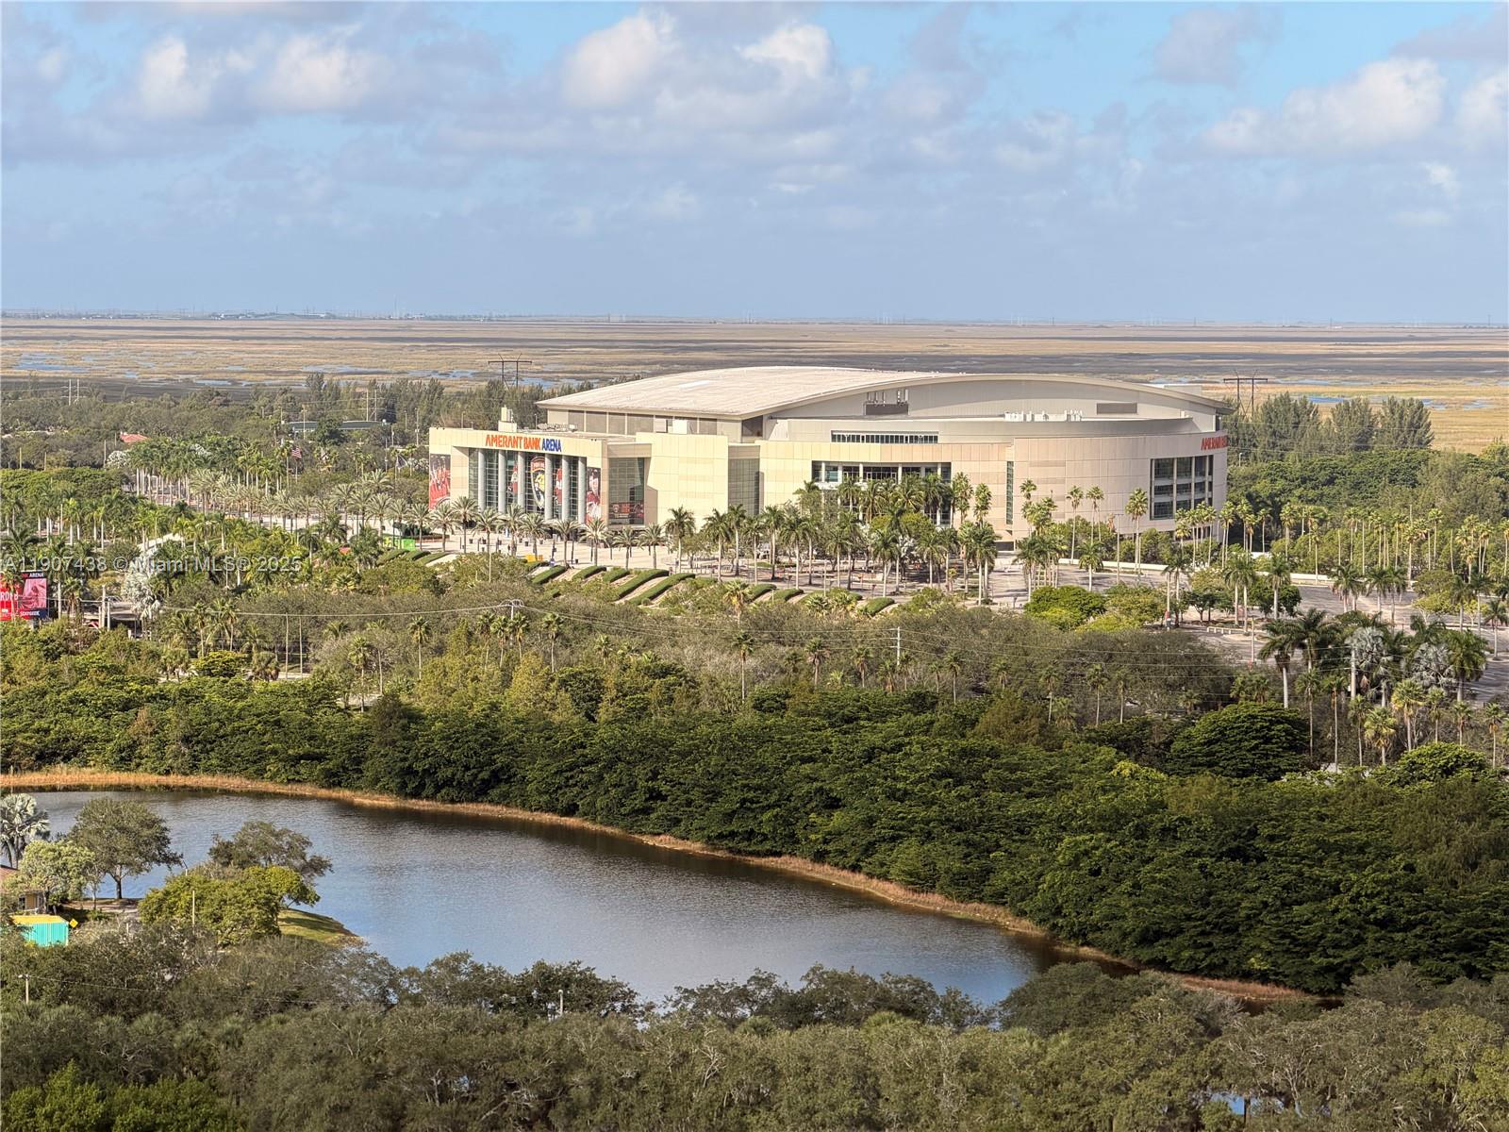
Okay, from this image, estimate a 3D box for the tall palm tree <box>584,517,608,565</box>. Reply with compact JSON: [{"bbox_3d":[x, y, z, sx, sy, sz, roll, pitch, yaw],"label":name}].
[{"bbox_3d":[-35.400,-5.280,976.890,5.550,10.830,5.550,0,3,0],"label":"tall palm tree"}]

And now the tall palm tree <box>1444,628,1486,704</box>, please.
[{"bbox_3d":[110.400,15.840,676.970,6.770,12.080,6.770,0,3,0],"label":"tall palm tree"}]

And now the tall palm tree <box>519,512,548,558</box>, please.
[{"bbox_3d":[-51.270,-6.630,1011.490,6.570,11.630,6.570,0,3,0],"label":"tall palm tree"}]

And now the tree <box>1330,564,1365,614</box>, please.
[{"bbox_3d":[120.810,5.170,887.550,6.620,11.050,6.620,0,3,0],"label":"tree"}]

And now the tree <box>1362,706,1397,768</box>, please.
[{"bbox_3d":[84.490,23.040,589.500,4.620,8.290,4.620,0,3,0],"label":"tree"}]

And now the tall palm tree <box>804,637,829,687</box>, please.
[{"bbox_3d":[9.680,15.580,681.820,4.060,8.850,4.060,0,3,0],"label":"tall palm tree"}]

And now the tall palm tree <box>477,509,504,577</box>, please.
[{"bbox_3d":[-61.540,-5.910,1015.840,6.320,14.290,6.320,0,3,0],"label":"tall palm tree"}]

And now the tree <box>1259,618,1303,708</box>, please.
[{"bbox_3d":[82.190,15.820,679.010,6.800,15.250,6.800,0,3,0],"label":"tree"}]

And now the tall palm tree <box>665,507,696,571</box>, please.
[{"bbox_3d":[-16.250,-5.850,961.150,6.760,14.040,6.760,0,3,0],"label":"tall palm tree"}]

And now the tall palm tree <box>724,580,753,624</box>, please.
[{"bbox_3d":[-2.970,8.570,821.910,4.960,11.560,4.960,0,3,0],"label":"tall palm tree"}]

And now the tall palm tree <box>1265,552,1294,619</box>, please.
[{"bbox_3d":[104.300,3.980,866.670,5.860,13.360,5.860,0,3,0],"label":"tall palm tree"}]

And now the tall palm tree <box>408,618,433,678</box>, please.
[{"bbox_3d":[-53.520,13.710,699.310,3.970,10.590,3.970,0,3,0],"label":"tall palm tree"}]

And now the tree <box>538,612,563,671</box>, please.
[{"bbox_3d":[-33.170,13.140,709.060,4.030,11.120,4.030,0,3,0],"label":"tree"}]

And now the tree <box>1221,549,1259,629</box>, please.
[{"bbox_3d":[94.920,4.960,849.990,6.990,15.640,6.990,0,3,0],"label":"tree"}]

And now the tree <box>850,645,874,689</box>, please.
[{"bbox_3d":[16.370,18.050,663.340,3.580,11.850,3.580,0,3,0],"label":"tree"}]

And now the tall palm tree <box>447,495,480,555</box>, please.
[{"bbox_3d":[-67.860,-9.520,1020.090,7.450,13.790,7.450,0,3,0],"label":"tall palm tree"}]

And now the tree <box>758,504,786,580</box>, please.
[{"bbox_3d":[3.910,-5.070,951.810,5.920,16.350,5.920,0,3,0],"label":"tree"}]

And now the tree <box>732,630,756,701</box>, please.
[{"bbox_3d":[-1.730,15.660,673.250,3.640,11.470,3.640,0,3,0],"label":"tree"}]

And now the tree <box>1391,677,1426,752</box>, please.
[{"bbox_3d":[91.150,21.680,606.640,4.620,12.310,4.620,0,3,0],"label":"tree"}]

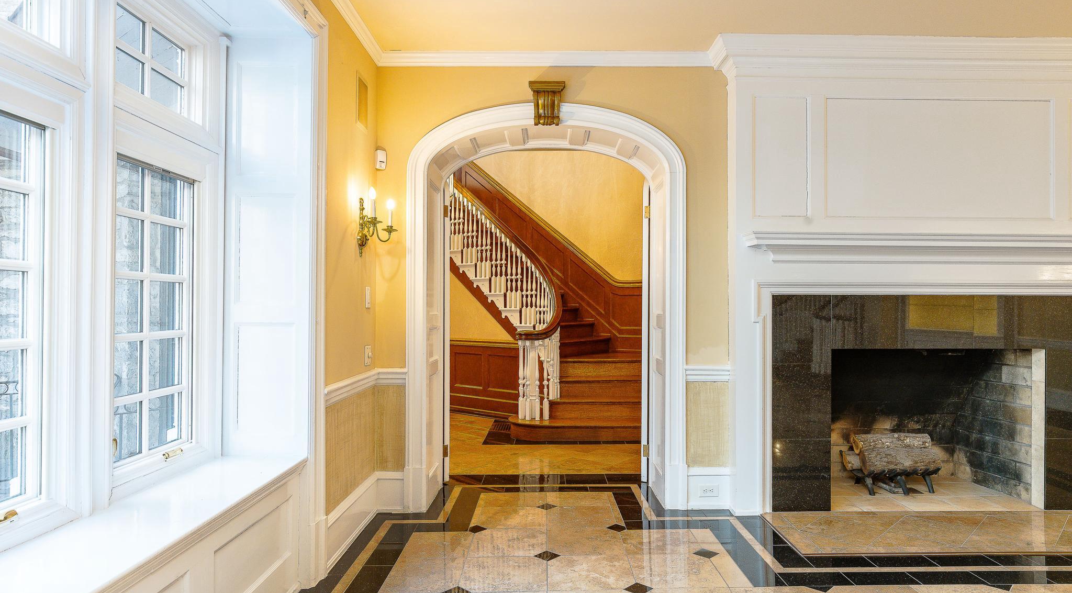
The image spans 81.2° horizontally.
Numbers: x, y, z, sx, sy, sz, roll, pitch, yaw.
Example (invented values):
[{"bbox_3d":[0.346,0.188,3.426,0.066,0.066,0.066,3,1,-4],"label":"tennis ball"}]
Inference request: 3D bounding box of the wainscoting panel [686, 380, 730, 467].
[{"bbox_3d":[1.039,0.768,3.762,0.265,0.530,0.020,0,-1,0],"label":"wainscoting panel"}]

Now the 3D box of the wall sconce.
[{"bbox_3d":[-0.877,-0.397,3.410,0.175,0.360,0.380,0,-1,1],"label":"wall sconce"}]

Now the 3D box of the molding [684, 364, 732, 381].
[{"bbox_3d":[1.034,0.463,3.747,0.285,0.098,0.040,0,-1,0],"label":"molding"}]

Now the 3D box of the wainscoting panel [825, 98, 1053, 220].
[{"bbox_3d":[2.345,-0.800,3.635,1.330,0.710,0.025,0,-1,0],"label":"wainscoting panel"}]

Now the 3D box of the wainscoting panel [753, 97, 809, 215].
[{"bbox_3d":[1.423,-0.813,3.630,0.325,0.715,0.025,0,-1,0],"label":"wainscoting panel"}]

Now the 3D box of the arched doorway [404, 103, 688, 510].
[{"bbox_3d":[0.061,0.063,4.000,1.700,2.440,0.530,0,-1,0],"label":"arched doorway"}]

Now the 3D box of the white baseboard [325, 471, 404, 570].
[{"bbox_3d":[-0.920,1.210,3.465,0.180,0.265,0.930,0,-1,1],"label":"white baseboard"}]

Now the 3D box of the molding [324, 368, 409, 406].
[{"bbox_3d":[-0.872,0.478,3.340,0.180,0.105,0.870,0,-1,1],"label":"molding"}]

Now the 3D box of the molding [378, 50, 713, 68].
[{"bbox_3d":[0.058,-1.417,3.735,2.020,0.085,0.065,0,-1,0],"label":"molding"}]

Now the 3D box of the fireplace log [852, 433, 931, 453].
[{"bbox_3d":[2.385,0.985,4.200,0.480,0.130,0.135,0,-1,0],"label":"fireplace log"}]

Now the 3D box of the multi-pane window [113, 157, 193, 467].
[{"bbox_3d":[-1.455,0.065,2.360,0.060,1.080,0.540,0,-1,1],"label":"multi-pane window"}]

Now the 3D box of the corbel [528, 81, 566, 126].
[{"bbox_3d":[0.066,-1.130,3.700,0.215,0.255,0.130,0,-1,0],"label":"corbel"}]

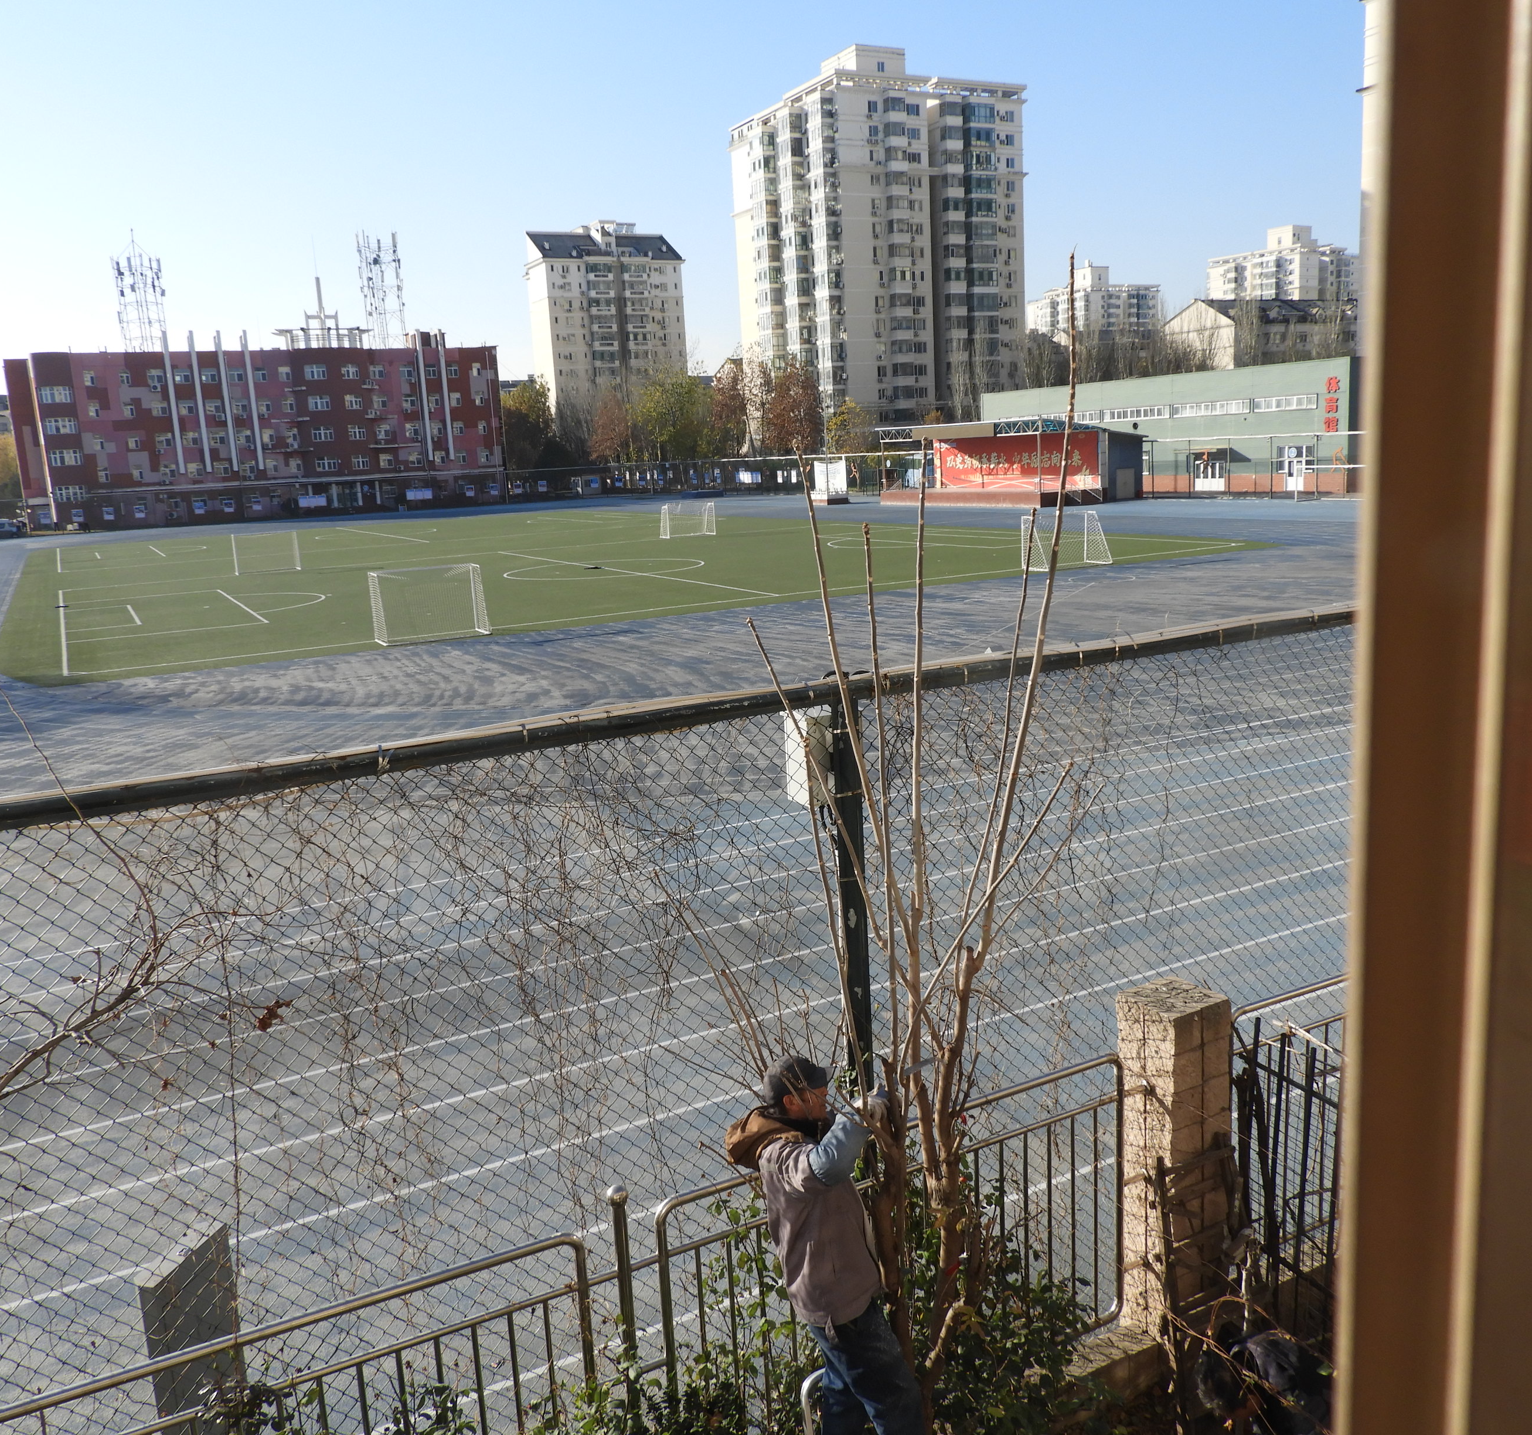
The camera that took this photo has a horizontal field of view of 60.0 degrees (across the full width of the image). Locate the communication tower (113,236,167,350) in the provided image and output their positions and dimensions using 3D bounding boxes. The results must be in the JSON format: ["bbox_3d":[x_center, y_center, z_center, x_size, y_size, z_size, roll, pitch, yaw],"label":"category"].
[{"bbox_3d":[-74.280,-49.890,157.390,5.100,14.580,5.100,-8,13,-24],"label":"communication tower"}]

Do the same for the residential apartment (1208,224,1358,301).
[{"bbox_3d":[147.370,-105.190,375.060,34.000,53.500,27.000,-11,14,-36],"label":"residential apartment"}]

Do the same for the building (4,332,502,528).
[{"bbox_3d":[-62.580,-35.880,166.030,54.700,21.000,17.000,-8,13,-24],"label":"building"}]

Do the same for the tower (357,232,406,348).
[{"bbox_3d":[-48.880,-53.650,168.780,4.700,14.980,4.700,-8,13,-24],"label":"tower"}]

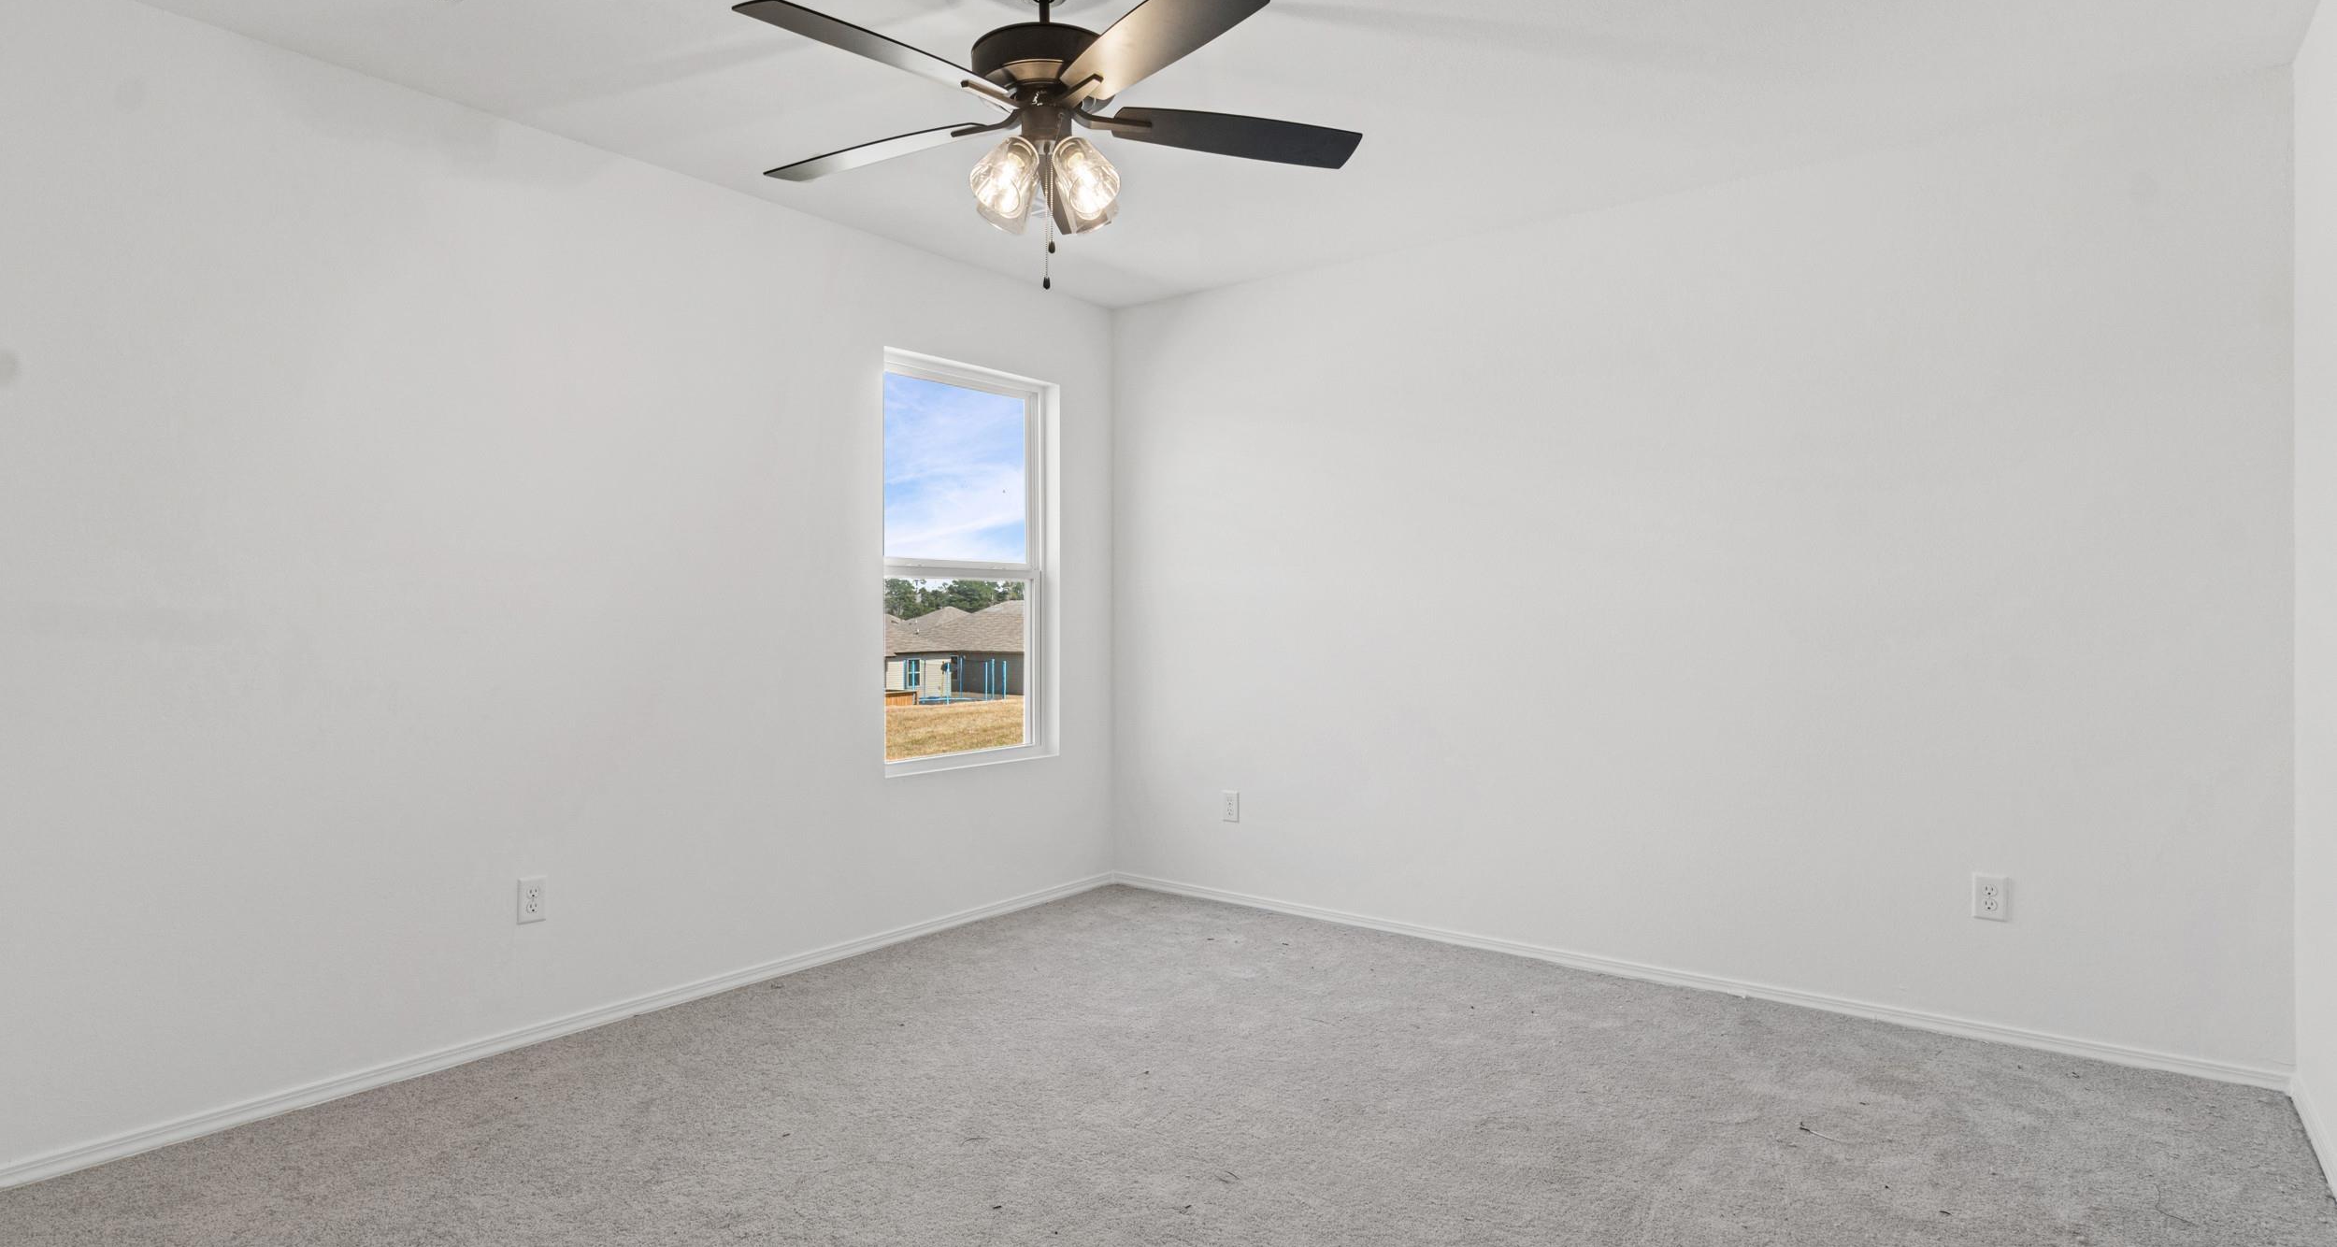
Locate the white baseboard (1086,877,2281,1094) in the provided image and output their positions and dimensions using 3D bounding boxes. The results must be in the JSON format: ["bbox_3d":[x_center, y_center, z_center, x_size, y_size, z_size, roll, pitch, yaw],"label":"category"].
[{"bbox_3d":[1.202,1.079,3.859,3.642,0.057,0.015,0,0,38],"label":"white baseboard"}]

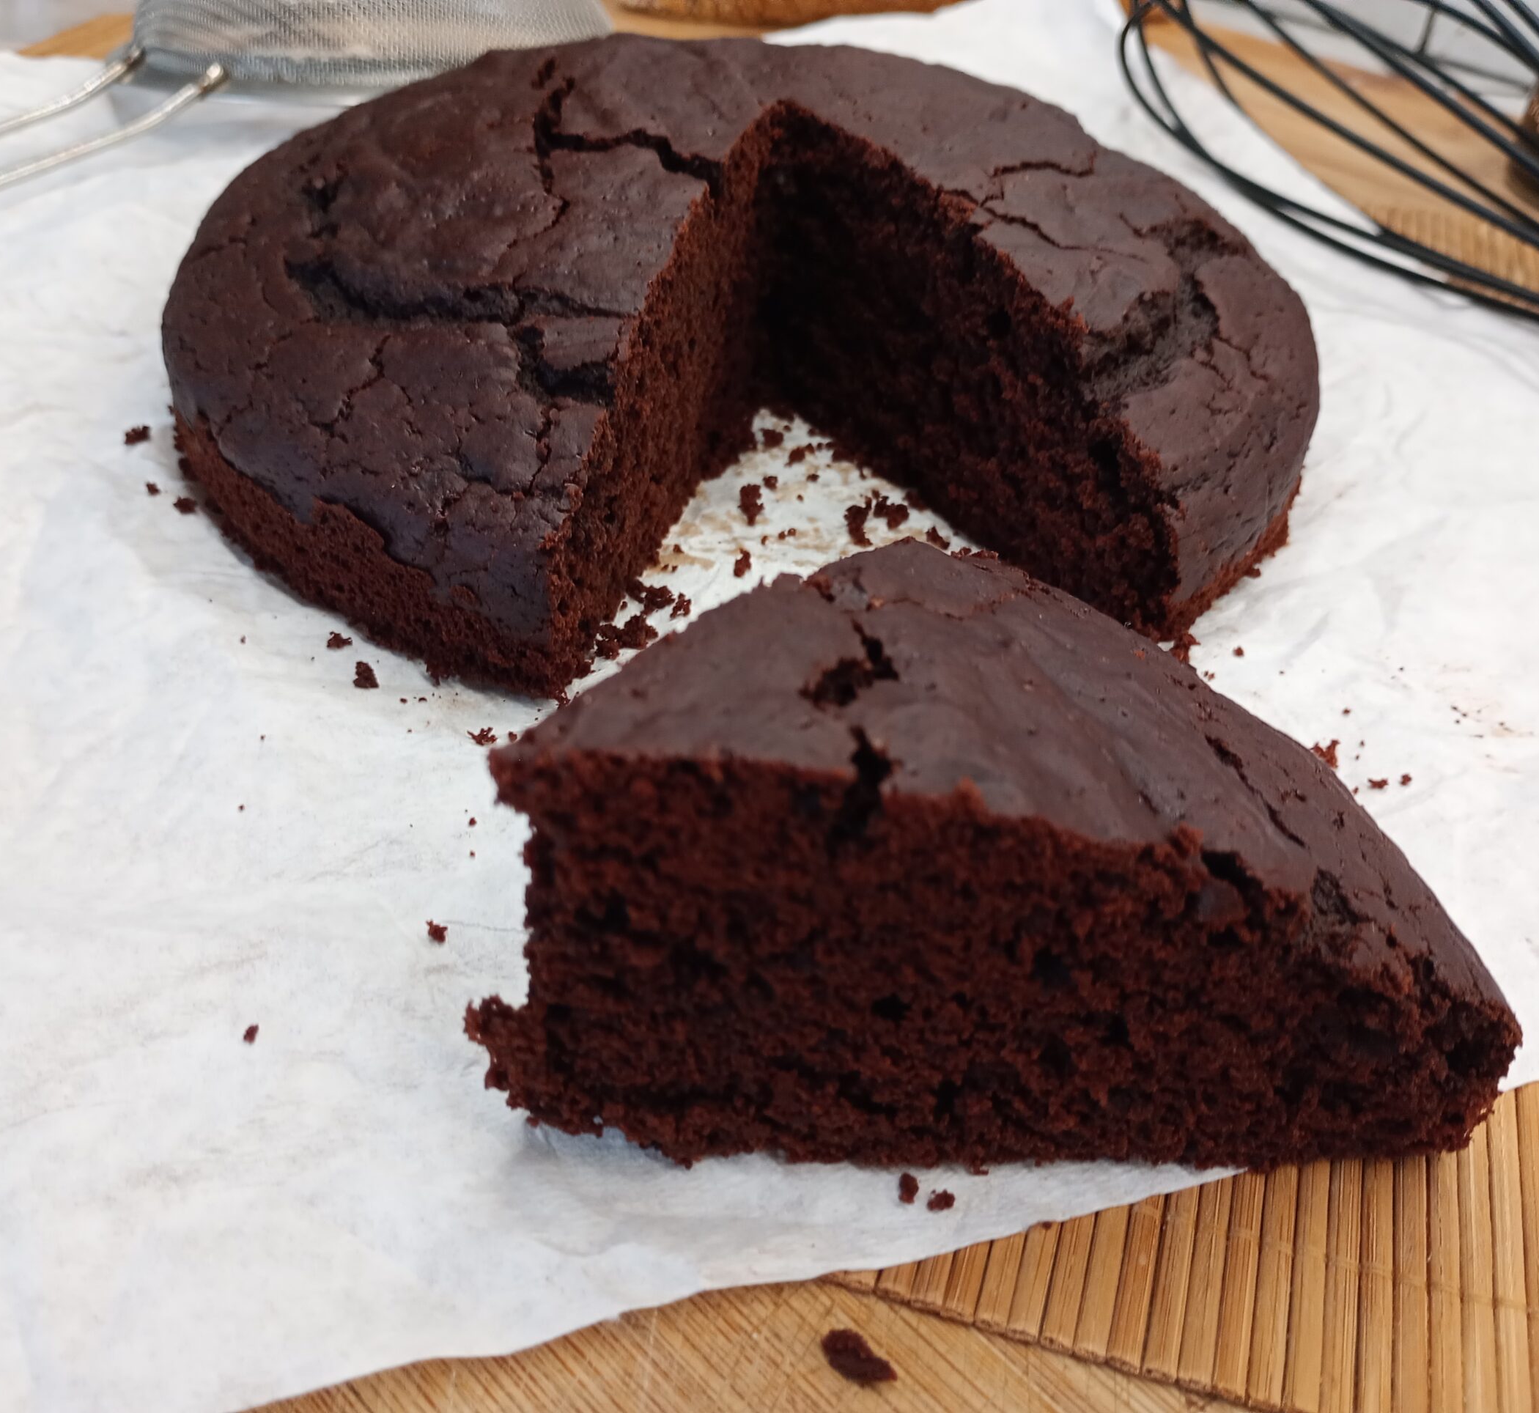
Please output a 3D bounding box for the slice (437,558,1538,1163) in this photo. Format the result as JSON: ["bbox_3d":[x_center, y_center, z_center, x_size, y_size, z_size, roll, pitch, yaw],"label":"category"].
[{"bbox_3d":[0.025,0.000,0.185,0.111,0.056,0.086,2,39,-4],"label":"slice"}]

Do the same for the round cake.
[{"bbox_3d":[-0.003,-0.089,0.294,0.218,0.056,0.212,-5,40,-12],"label":"round cake"}]

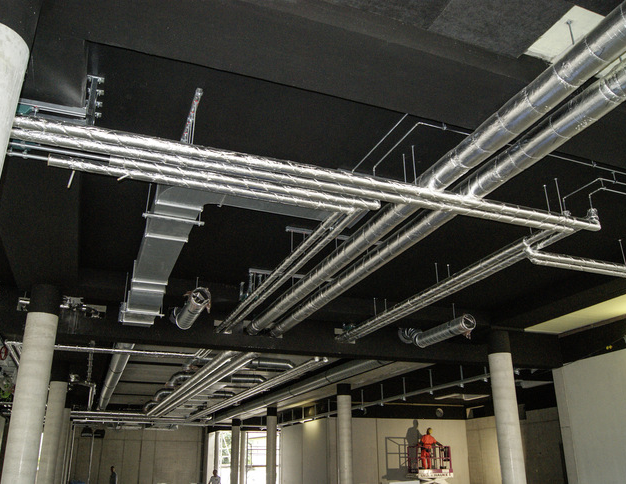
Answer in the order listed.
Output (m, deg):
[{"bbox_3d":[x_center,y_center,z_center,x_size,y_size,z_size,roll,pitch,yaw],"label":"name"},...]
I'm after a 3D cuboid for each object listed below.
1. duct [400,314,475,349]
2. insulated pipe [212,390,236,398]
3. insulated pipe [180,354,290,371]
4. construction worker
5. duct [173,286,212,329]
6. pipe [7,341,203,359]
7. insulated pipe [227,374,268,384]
[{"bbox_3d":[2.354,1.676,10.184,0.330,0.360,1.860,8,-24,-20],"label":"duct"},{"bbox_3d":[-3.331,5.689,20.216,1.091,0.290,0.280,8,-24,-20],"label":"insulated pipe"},{"bbox_3d":[-1.868,3.081,13.865,2.916,0.330,0.280,8,-24,-20],"label":"insulated pipe"},{"bbox_3d":[5.306,9.375,24.737,0.850,1.759,0.500,-1,-22,0],"label":"construction worker"},{"bbox_3d":[-1.862,1.062,8.469,0.290,0.310,1.580,8,-24,-20],"label":"duct"},{"bbox_3d":[-4.222,2.253,11.305,3.754,0.120,0.130,10,-25,-24],"label":"pipe"},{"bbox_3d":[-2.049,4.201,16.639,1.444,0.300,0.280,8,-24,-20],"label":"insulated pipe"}]

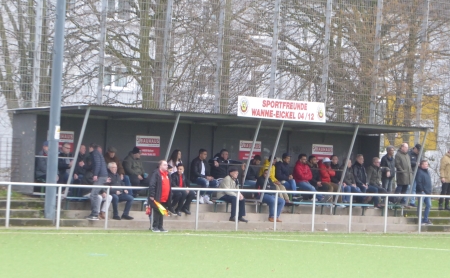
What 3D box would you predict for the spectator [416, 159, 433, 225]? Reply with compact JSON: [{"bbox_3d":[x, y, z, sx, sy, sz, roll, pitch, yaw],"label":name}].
[{"bbox_3d":[5.502,1.478,82.700,0.380,1.770,0.520,3,0,30],"label":"spectator"}]

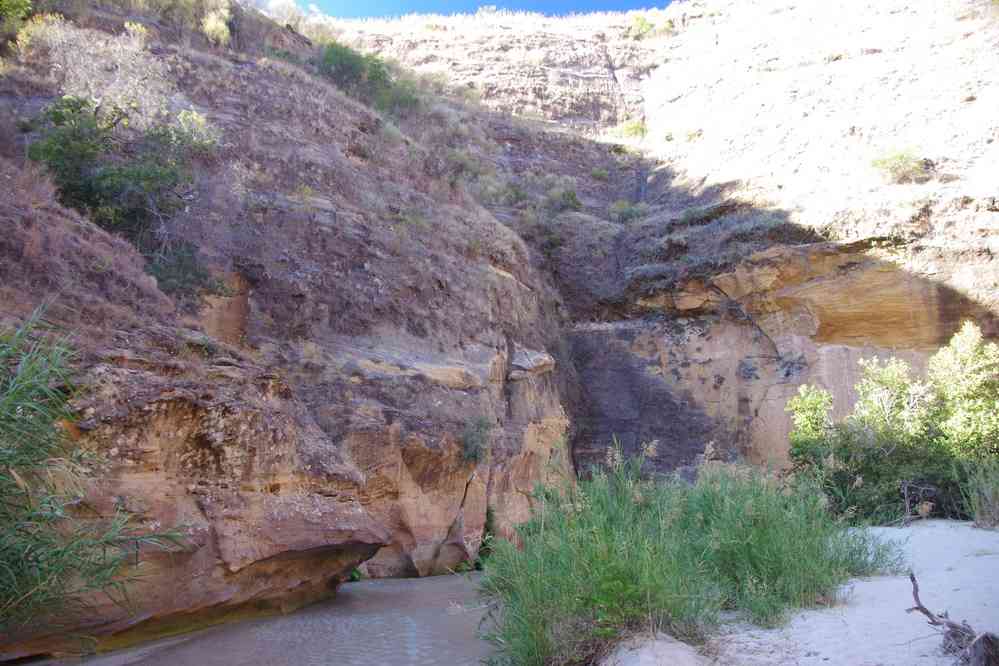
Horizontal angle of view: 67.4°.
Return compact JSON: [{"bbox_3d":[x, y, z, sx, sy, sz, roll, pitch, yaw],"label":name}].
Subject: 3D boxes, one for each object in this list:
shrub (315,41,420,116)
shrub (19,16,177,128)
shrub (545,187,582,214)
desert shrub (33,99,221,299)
[{"bbox_3d":[-6.687,-13.183,39.000,5.100,3.400,3.700,2,-10,-10],"label":"shrub"},{"bbox_3d":[-11.536,-7.379,21.500,3.900,2.650,3.100,5,-11,-30],"label":"shrub"},{"bbox_3d":[3.415,-7.066,40.000,2.000,1.400,1.700,-1,-10,5],"label":"shrub"},{"bbox_3d":[-8.892,-3.194,18.000,4.010,4.490,3.410,5,-11,-27],"label":"desert shrub"}]

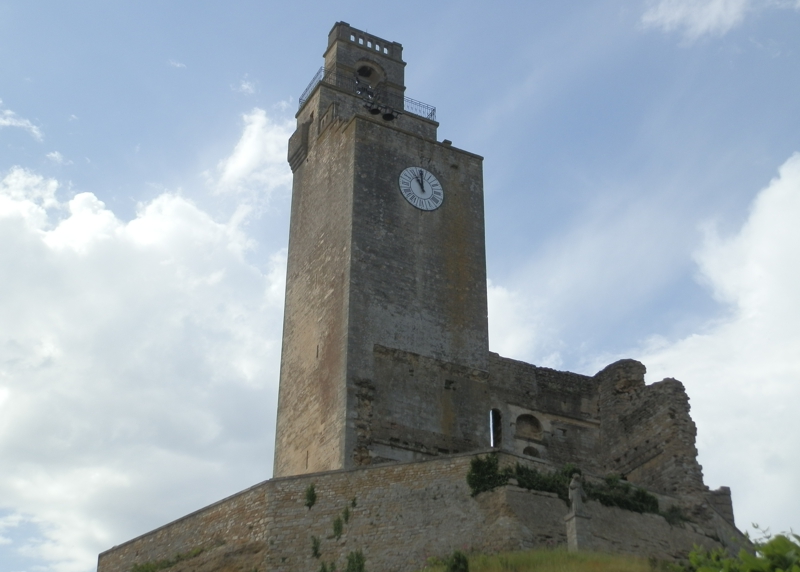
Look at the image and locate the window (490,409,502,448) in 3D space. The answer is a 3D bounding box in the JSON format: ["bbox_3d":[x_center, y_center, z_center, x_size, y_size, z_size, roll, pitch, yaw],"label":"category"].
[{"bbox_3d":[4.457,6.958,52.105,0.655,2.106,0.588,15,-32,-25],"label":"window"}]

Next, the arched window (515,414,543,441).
[{"bbox_3d":[6.188,6.981,53.110,1.613,1.310,0.504,15,-32,-25],"label":"arched window"}]

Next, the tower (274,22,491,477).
[{"bbox_3d":[-0.843,-2.454,58.869,7.924,32.060,8.316,15,-32,-25],"label":"tower"}]

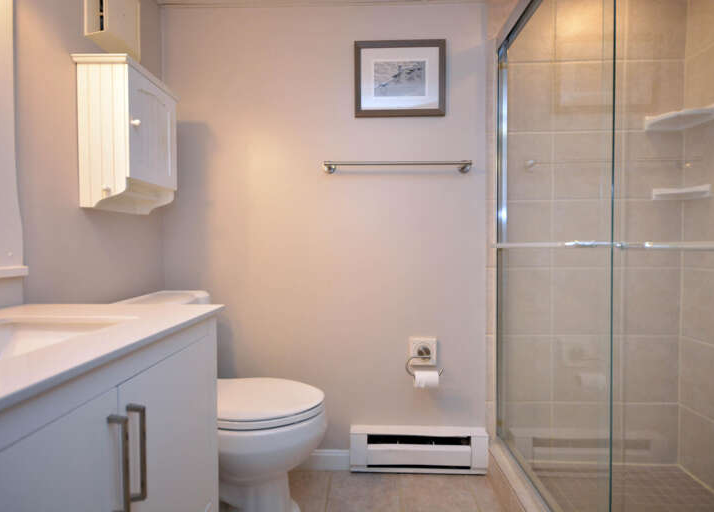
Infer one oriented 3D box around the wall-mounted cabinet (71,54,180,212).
[{"bbox_3d":[-0.818,-0.404,1.328,0.183,0.484,0.330,0,1,1],"label":"wall-mounted cabinet"}]

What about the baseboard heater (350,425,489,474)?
[{"bbox_3d":[0.280,0.880,1.645,0.615,0.192,0.062,0,1,1],"label":"baseboard heater"}]

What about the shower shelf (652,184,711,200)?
[{"bbox_3d":[1.421,-0.271,1.586,0.105,0.052,0.186,-1,2,-44],"label":"shower shelf"}]

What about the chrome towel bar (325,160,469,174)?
[{"bbox_3d":[0.177,-0.395,1.609,0.642,0.046,0.078,0,1,1],"label":"chrome towel bar"}]

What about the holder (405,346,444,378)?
[{"bbox_3d":[0.302,0.476,1.615,0.165,0.135,0.085,0,1,1],"label":"holder"}]

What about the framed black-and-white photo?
[{"bbox_3d":[0.193,-0.789,1.627,0.406,0.339,0.022,0,1,1],"label":"framed black-and-white photo"}]

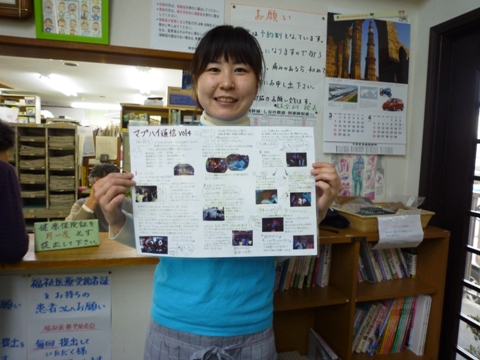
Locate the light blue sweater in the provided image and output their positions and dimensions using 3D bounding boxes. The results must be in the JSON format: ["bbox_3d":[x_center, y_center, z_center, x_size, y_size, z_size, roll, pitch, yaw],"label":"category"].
[{"bbox_3d":[-0.050,0.110,0.935,0.470,0.580,0.270,2,4,2],"label":"light blue sweater"}]

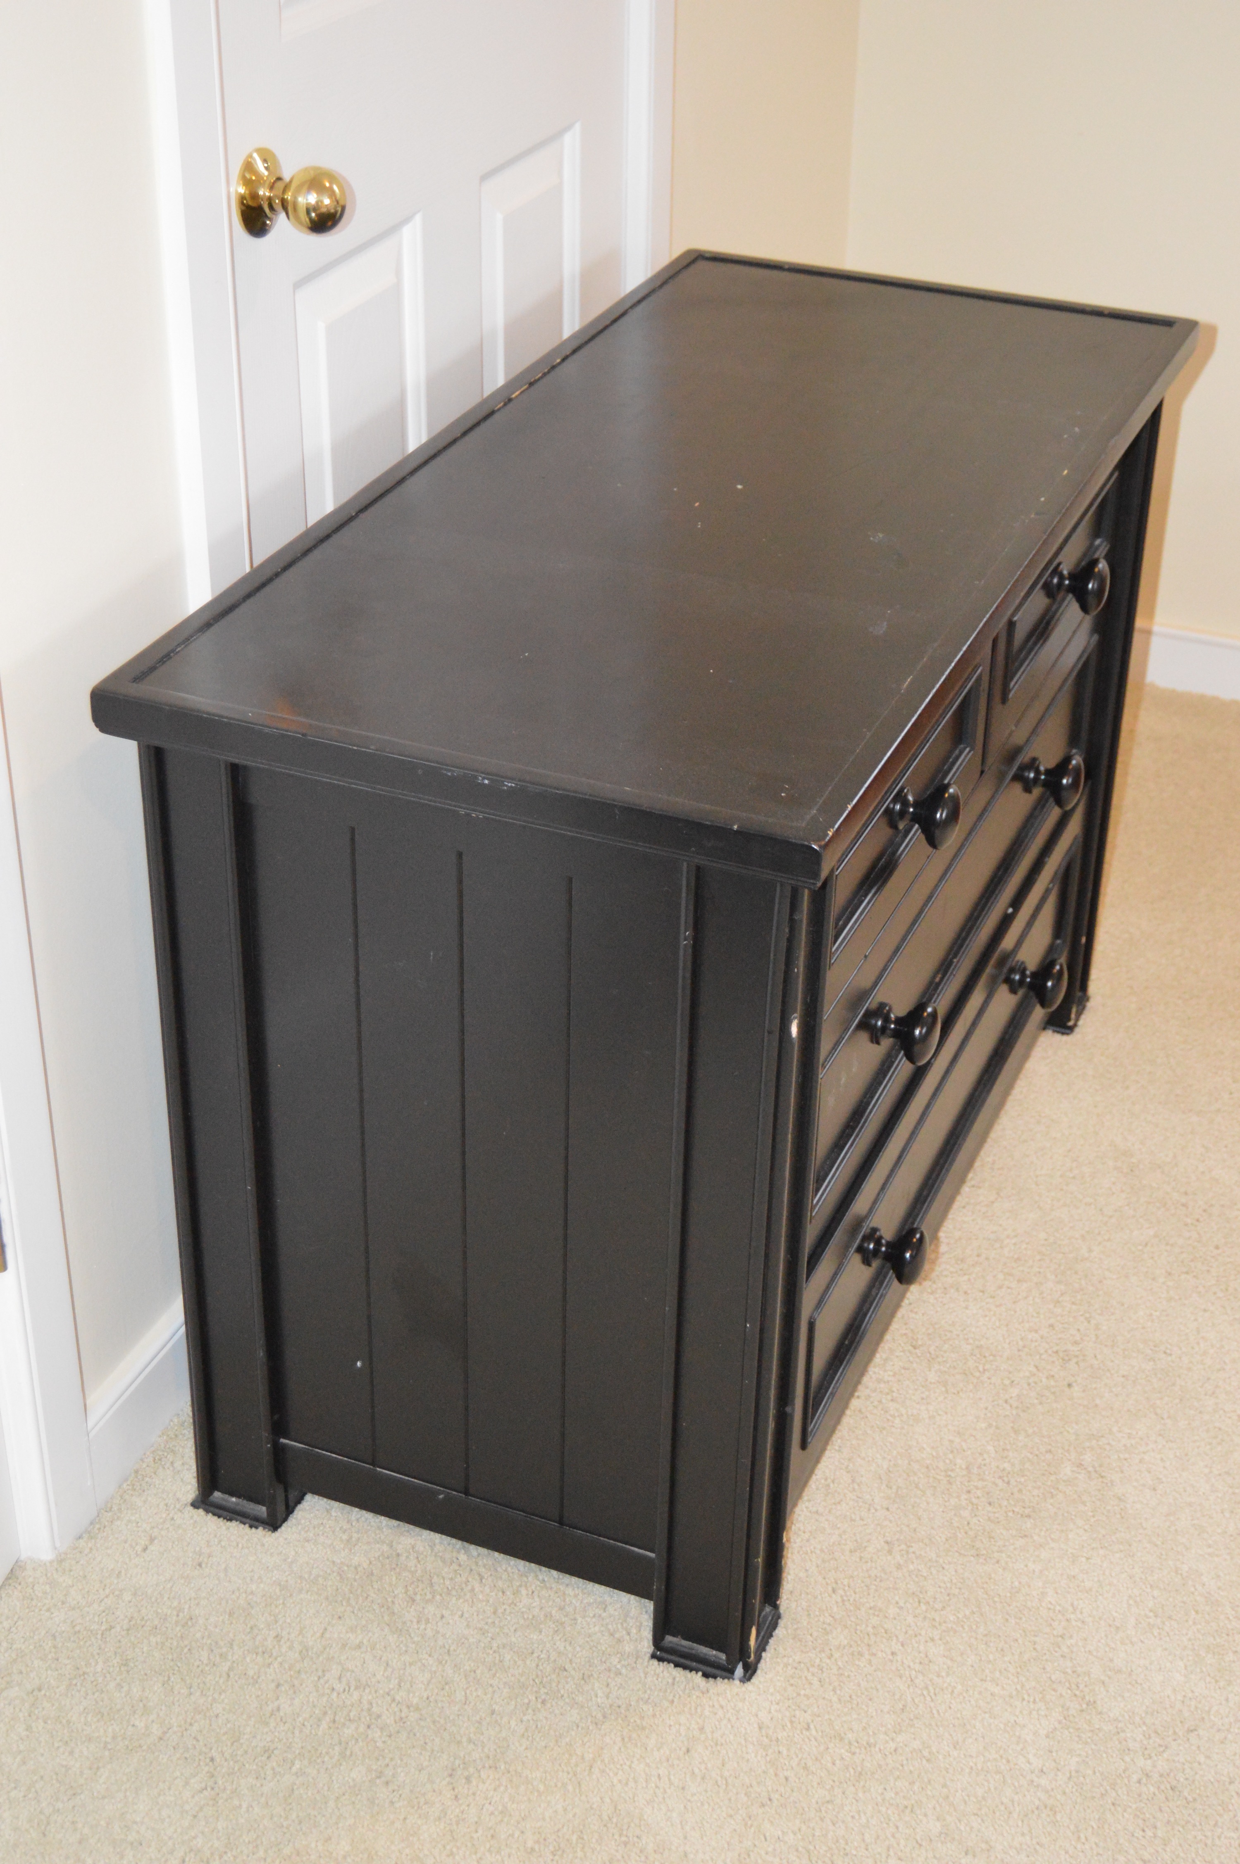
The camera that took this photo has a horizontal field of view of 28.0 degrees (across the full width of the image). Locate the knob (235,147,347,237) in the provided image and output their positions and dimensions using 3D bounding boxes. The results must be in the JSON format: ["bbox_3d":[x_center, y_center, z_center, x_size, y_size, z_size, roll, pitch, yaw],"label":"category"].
[{"bbox_3d":[-0.232,-0.534,1.809,0.068,0.064,0.064,13,33,18],"label":"knob"}]

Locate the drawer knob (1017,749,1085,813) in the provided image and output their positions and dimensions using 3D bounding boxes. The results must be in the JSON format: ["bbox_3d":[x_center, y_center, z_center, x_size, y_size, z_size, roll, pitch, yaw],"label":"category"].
[{"bbox_3d":[0.399,-0.138,2.270,0.047,0.051,0.051,13,33,18],"label":"drawer knob"}]

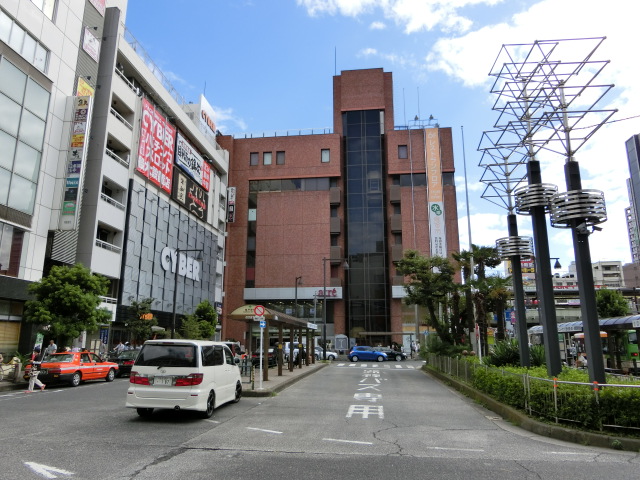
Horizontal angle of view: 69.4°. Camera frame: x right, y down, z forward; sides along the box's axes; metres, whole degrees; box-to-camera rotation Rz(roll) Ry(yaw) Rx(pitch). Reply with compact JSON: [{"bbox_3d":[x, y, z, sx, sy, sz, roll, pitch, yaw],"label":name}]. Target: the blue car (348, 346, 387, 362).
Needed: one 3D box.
[{"bbox_3d":[4.496,10.664,43.022,3.800,1.500,1.690,0,-12,2],"label":"blue car"}]

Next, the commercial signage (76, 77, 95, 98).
[{"bbox_3d":[-15.973,-9.981,31.604,0.120,1.700,1.750,-1,-12,7],"label":"commercial signage"}]

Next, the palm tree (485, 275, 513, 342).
[{"bbox_3d":[10.252,4.580,25.915,1.750,5.326,1.750,0,-12,0],"label":"palm tree"}]

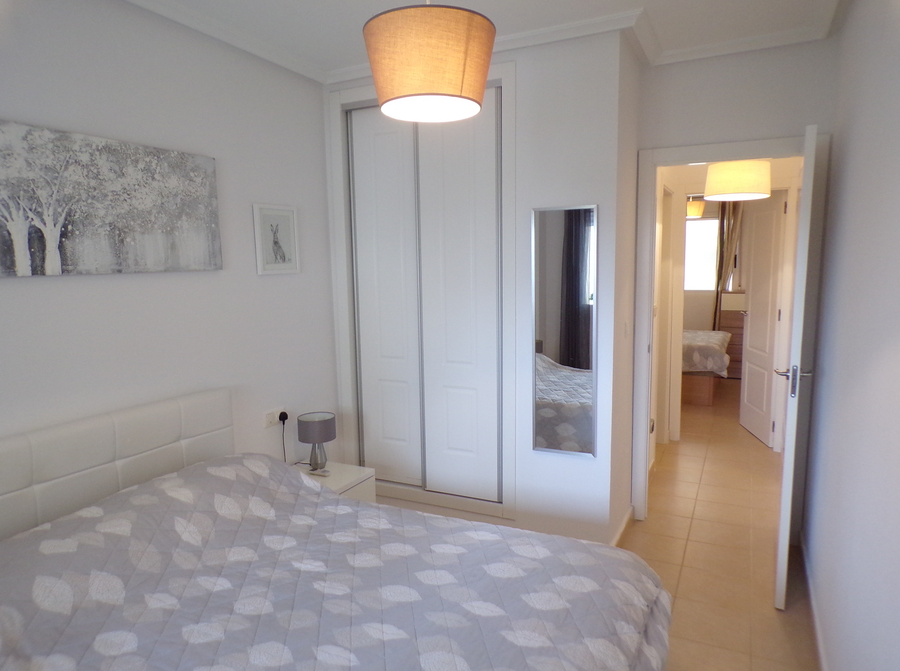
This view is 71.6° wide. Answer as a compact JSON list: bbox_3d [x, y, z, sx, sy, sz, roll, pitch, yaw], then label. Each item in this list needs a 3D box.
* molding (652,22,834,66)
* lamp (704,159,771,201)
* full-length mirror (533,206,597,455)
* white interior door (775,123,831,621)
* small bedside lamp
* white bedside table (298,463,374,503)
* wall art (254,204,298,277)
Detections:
[{"bbox_3d":[1.424,-1.427,3.129,0.910,0.068,0.110,3,8,26],"label":"molding"},{"bbox_3d":[1.851,-0.993,4.007,0.430,0.210,0.430,3,8,26],"label":"lamp"},{"bbox_3d":[0.569,-0.007,3.105,0.330,1.235,0.025,3,8,26],"label":"full-length mirror"},{"bbox_3d":[1.605,0.139,2.890,0.040,2.030,0.725,3,8,30],"label":"white interior door"},{"bbox_3d":[-0.709,0.572,3.328,0.200,0.280,0.200,-1,7,0],"label":"small bedside lamp"},{"bbox_3d":[-0.697,0.944,3.228,0.465,0.432,0.440,3,8,26],"label":"white bedside table"},{"bbox_3d":[-0.895,-0.494,3.241,0.020,0.345,0.315,3,8,26],"label":"wall art"}]

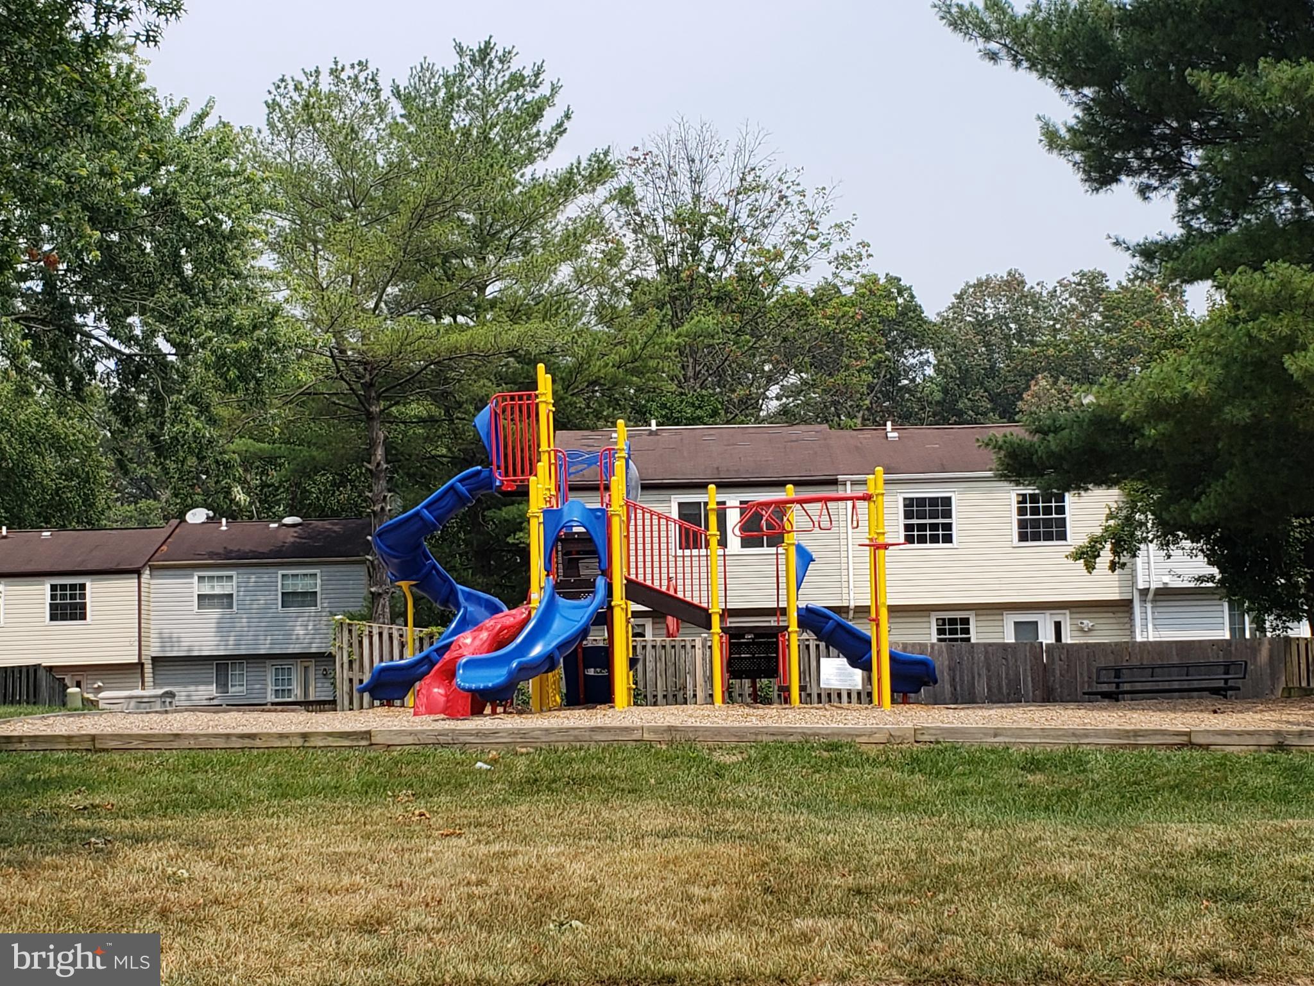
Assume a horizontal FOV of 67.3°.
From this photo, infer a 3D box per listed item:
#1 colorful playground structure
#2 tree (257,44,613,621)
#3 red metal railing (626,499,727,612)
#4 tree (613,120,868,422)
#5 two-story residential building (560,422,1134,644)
[{"bbox_3d":[0.010,0.427,11.742,6.700,4.030,3.700,-1,-2,0],"label":"colorful playground structure"},{"bbox_3d":[-5.113,-2.576,22.603,8.100,15.300,8.000,-1,-2,0],"label":"tree"},{"bbox_3d":[0.221,0.686,11.093,1.150,1.260,0.120,-1,-2,0],"label":"red metal railing"},{"bbox_3d":[3.291,-4.608,38.172,9.800,19.600,10.000,-1,-2,0],"label":"tree"},{"bbox_3d":[4.067,1.713,25.704,12.550,6.700,8.500,-1,-2,0],"label":"two-story residential building"}]

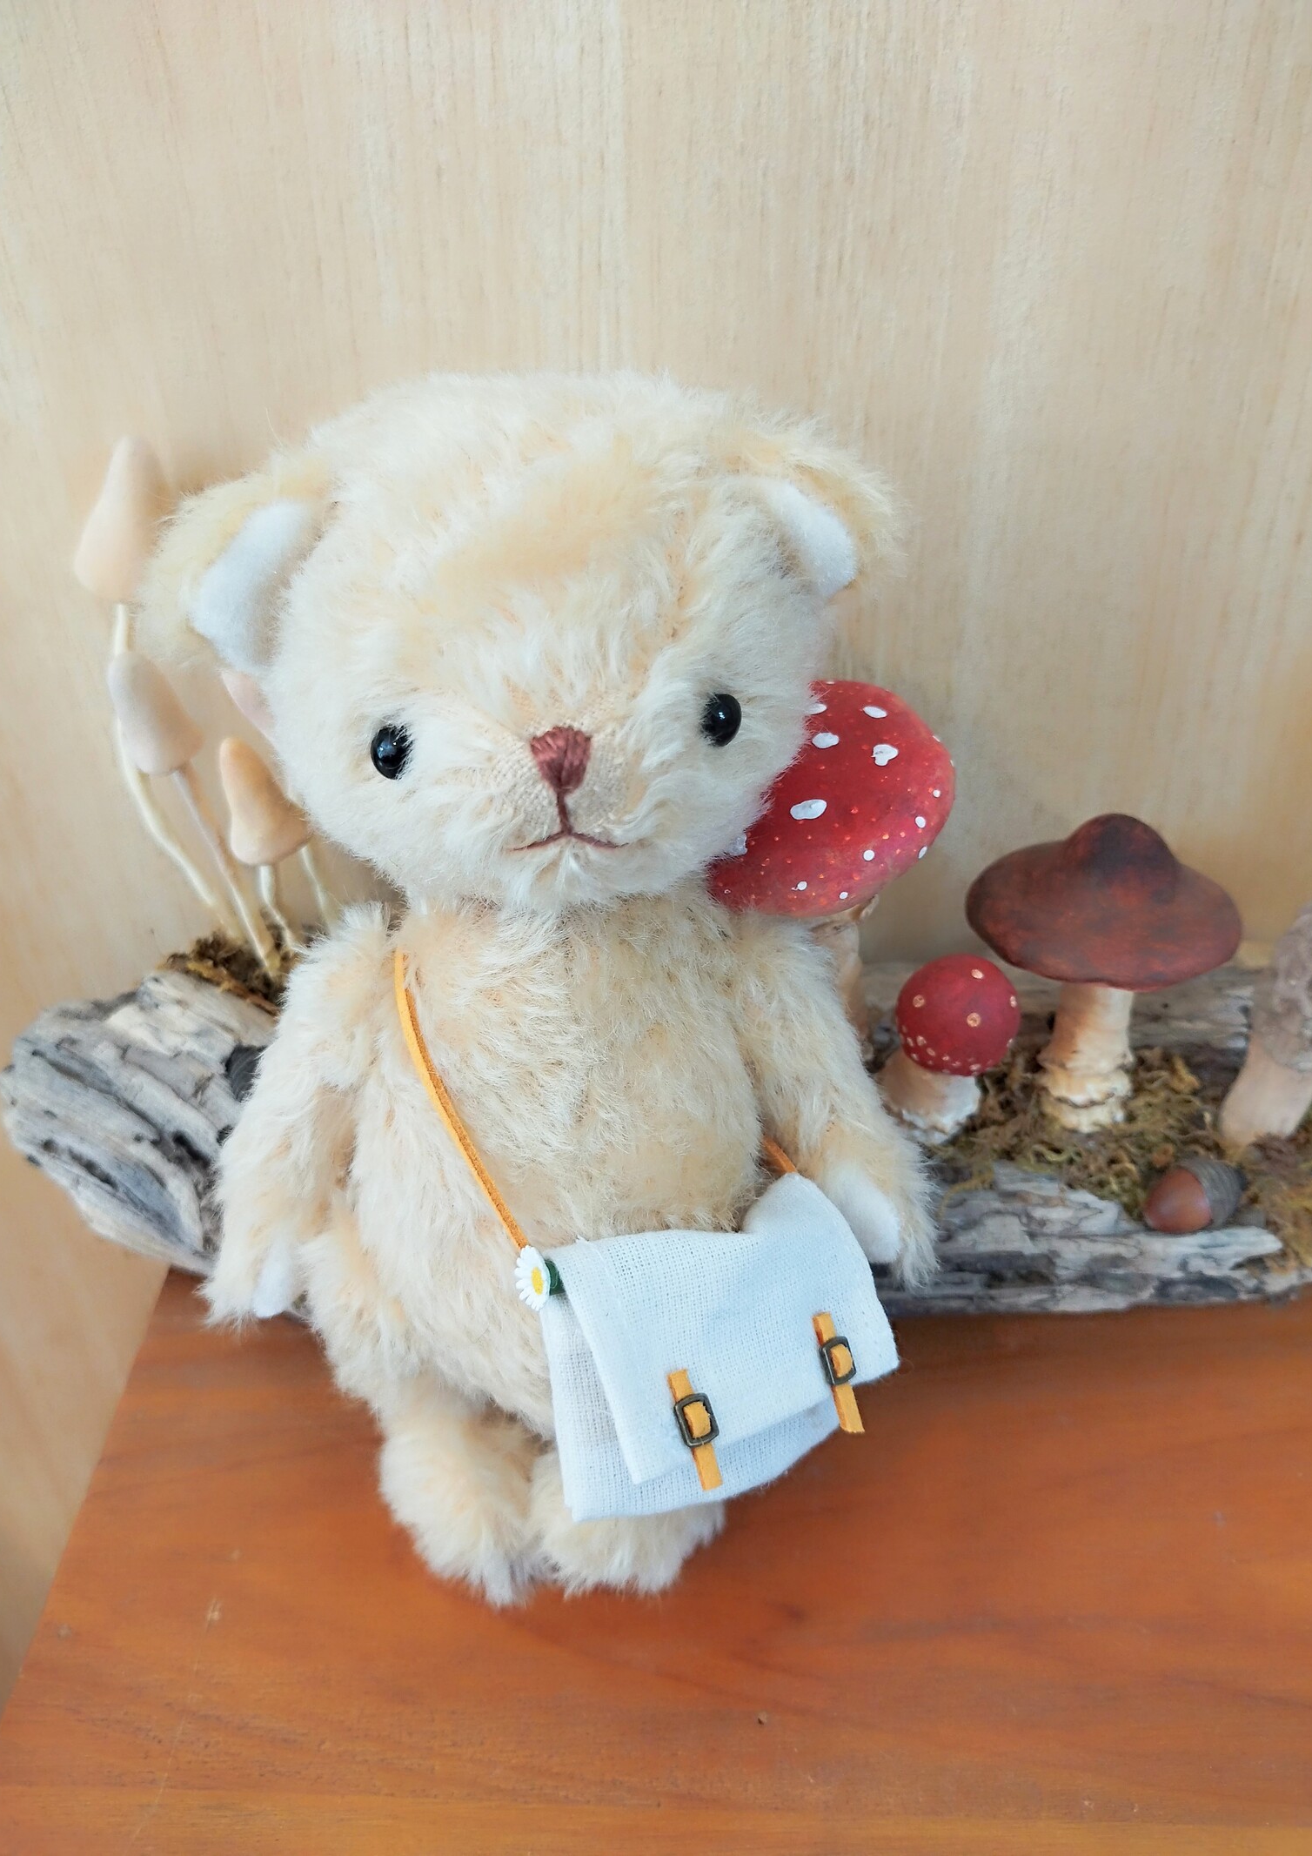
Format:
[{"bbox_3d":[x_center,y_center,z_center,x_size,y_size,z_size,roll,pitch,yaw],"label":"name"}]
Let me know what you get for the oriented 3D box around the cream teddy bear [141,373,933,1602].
[{"bbox_3d":[-0.016,0.016,0.252,0.129,0.217,0.082,0,31,-5],"label":"cream teddy bear"}]

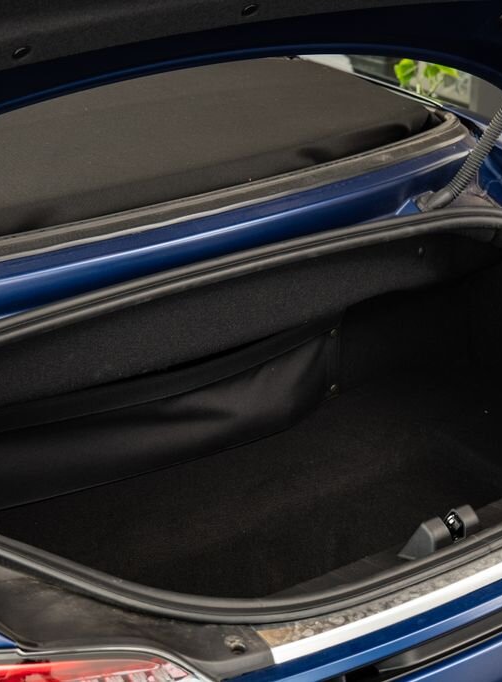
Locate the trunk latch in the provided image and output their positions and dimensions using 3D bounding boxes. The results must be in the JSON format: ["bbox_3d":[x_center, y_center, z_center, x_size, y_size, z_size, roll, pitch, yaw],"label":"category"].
[{"bbox_3d":[0.230,0.226,1.470,0.105,0.045,0.044,-17,31,-30],"label":"trunk latch"}]

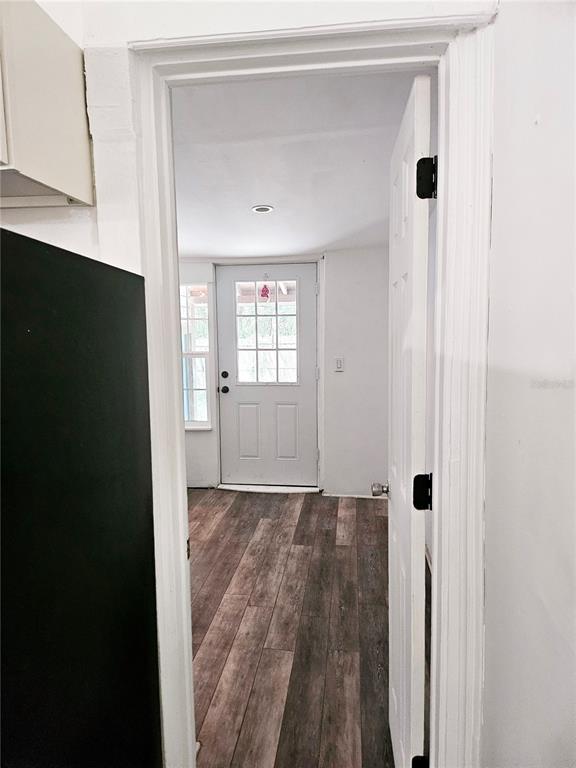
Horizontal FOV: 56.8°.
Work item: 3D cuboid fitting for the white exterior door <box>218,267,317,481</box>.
[{"bbox_3d":[-0.180,-0.064,4.850,0.910,2.020,0.045,0,6,8],"label":"white exterior door"}]

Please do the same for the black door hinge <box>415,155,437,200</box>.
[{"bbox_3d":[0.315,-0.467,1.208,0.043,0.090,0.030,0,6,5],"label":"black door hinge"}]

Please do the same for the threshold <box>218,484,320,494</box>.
[{"bbox_3d":[-0.170,0.968,4.913,0.940,0.038,0.120,0,6,8],"label":"threshold"}]

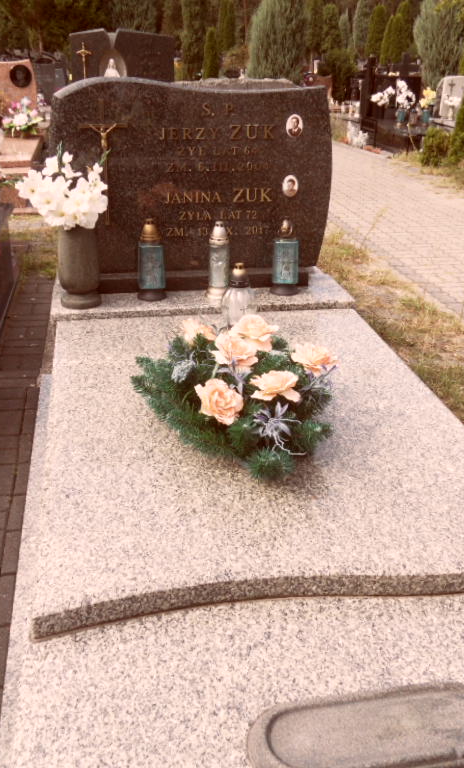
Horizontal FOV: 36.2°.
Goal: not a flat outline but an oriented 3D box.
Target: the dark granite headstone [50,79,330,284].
[{"bbox_3d":[-0.157,-0.803,2.880,1.090,0.800,0.200,-4,26,-10],"label":"dark granite headstone"}]

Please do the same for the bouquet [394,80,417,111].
[{"bbox_3d":[2.497,-4.139,10.190,0.298,0.400,0.268,-4,27,-10],"label":"bouquet"}]

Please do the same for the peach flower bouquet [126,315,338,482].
[{"bbox_3d":[0.005,-0.020,1.892,0.540,0.250,0.580,-4,27,-10],"label":"peach flower bouquet"}]

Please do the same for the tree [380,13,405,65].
[{"bbox_3d":[6.228,-13.050,27.788,0.935,2.637,0.935,-4,26,-10],"label":"tree"}]

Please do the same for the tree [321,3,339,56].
[{"bbox_3d":[4.209,-14.889,30.996,0.769,3.110,0.769,-4,26,-10],"label":"tree"}]

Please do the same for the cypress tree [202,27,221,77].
[{"bbox_3d":[-0.602,-9.412,20.760,0.502,1.860,0.502,-4,26,-10],"label":"cypress tree"}]

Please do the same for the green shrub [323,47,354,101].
[{"bbox_3d":[1.988,-5.737,13.267,0.593,0.962,0.593,-4,27,-10],"label":"green shrub"}]

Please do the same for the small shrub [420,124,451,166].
[{"bbox_3d":[2.981,-3.486,10.400,0.440,0.550,0.440,-3,25,-11],"label":"small shrub"}]

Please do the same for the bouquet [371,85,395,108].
[{"bbox_3d":[2.219,-4.216,10.434,0.371,0.314,0.297,-4,27,-10],"label":"bouquet"}]

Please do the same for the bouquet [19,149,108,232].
[{"bbox_3d":[-0.616,-0.702,2.583,0.310,0.271,0.280,-4,26,-10],"label":"bouquet"}]

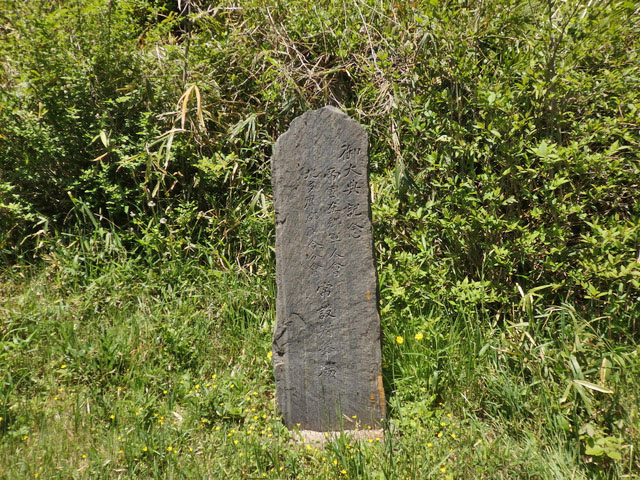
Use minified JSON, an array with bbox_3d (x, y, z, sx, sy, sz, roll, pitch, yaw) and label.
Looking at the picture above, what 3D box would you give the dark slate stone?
[{"bbox_3d":[0.041,0.138,2.400,0.455,1.380,0.120,-1,6,2],"label":"dark slate stone"}]

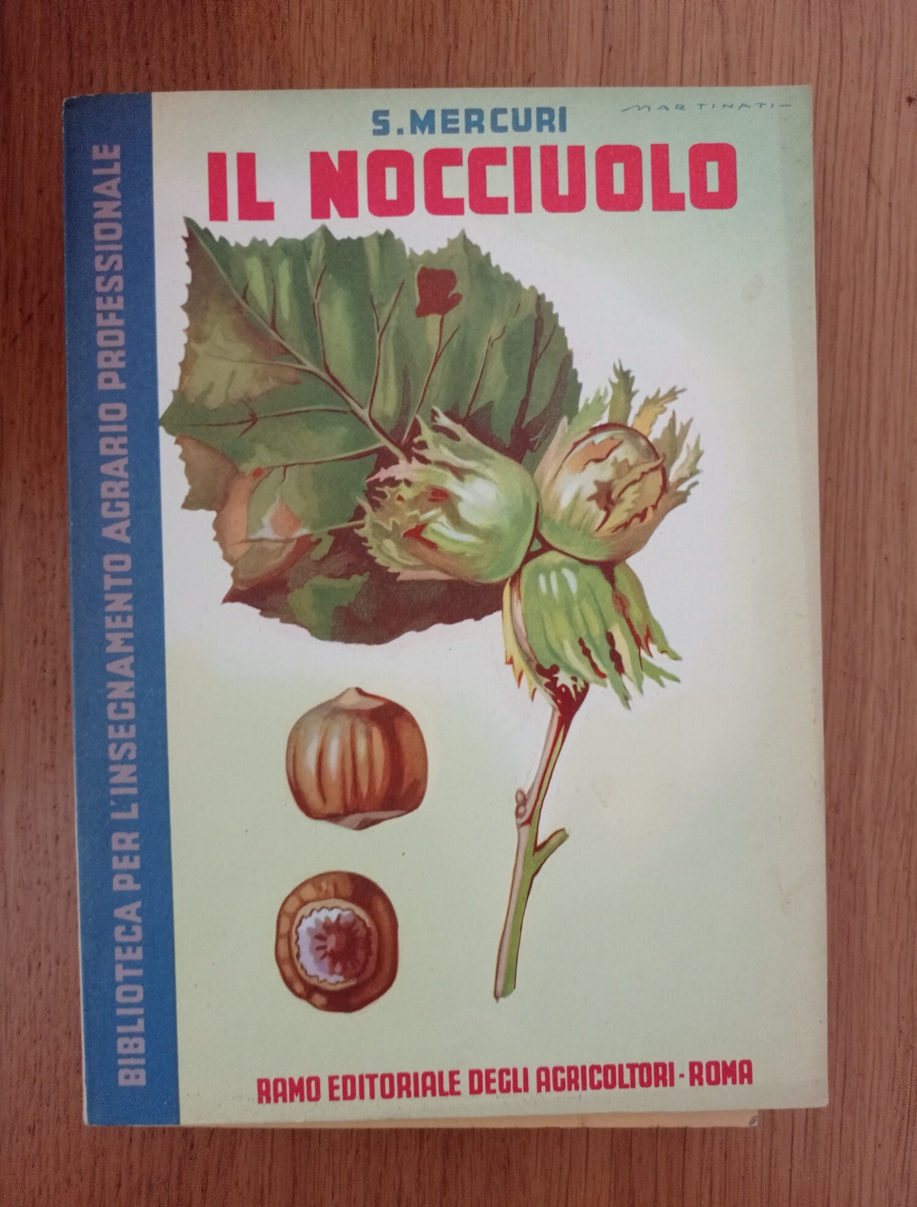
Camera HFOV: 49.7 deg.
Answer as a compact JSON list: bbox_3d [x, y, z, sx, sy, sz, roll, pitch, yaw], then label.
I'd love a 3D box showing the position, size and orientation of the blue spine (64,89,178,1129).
[{"bbox_3d":[-0.074,0.002,0.221,0.021,0.008,0.225,-1,91,-1],"label":"blue spine"}]

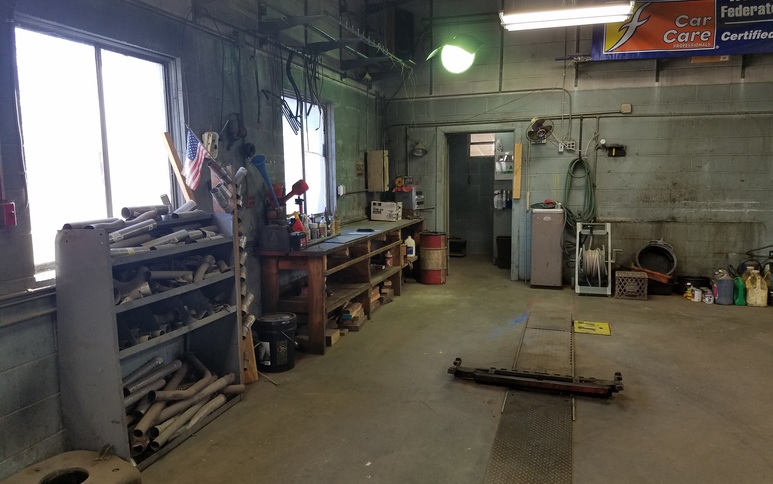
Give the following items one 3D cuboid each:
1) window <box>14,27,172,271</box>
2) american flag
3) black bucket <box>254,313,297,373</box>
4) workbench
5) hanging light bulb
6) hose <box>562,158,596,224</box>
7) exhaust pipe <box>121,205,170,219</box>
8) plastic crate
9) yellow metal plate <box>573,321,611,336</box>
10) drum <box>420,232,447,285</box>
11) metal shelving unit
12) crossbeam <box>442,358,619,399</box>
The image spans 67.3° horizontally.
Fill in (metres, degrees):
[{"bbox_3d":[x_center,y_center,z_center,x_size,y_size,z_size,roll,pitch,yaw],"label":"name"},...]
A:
[{"bbox_3d":[-1.568,-0.500,3.301,0.090,1.170,1.070,2,7,17],"label":"window"},{"bbox_3d":[-1.236,-0.533,3.752,0.170,0.400,0.060,2,7,17],"label":"american flag"},{"bbox_3d":[-0.853,0.767,4.448,0.305,0.375,0.305,0,7,0],"label":"black bucket"},{"bbox_3d":[-0.287,0.298,6.333,0.590,0.836,3.300,2,7,17],"label":"workbench"},{"bbox_3d":[0.552,-1.487,4.606,0.400,0.290,0.380,2,7,17],"label":"hanging light bulb"},{"bbox_3d":[2.458,-0.663,7.378,0.400,0.850,0.140,2,7,17],"label":"hose"},{"bbox_3d":[-1.336,-0.179,3.236,0.064,0.064,0.370,2,7,17],"label":"exhaust pipe"},{"bbox_3d":[2.883,0.497,6.828,0.335,0.275,0.335,2,7,17],"label":"plastic crate"},{"bbox_3d":[1.938,0.801,5.473,0.310,0.016,0.480,2,7,17],"label":"yellow metal plate"},{"bbox_3d":[0.645,0.204,7.805,0.355,0.650,0.355,2,7,17],"label":"drum"},{"bbox_3d":[-1.309,0.480,3.389,0.440,1.210,1.000,2,7,17],"label":"metal shelving unit"},{"bbox_3d":[1.002,0.922,3.993,1.175,0.150,0.180,2,7,17],"label":"crossbeam"}]

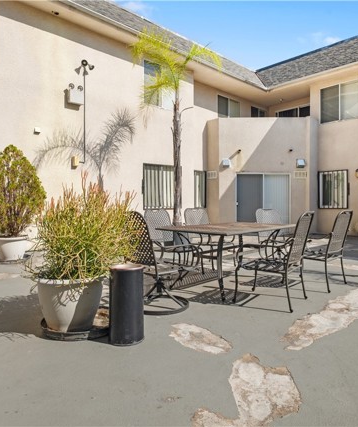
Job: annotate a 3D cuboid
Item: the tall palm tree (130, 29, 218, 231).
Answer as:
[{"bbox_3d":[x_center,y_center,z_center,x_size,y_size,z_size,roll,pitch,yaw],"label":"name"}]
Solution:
[{"bbox_3d":[-0.060,-1.780,7.600,2.100,5.200,2.100,0,1,0],"label":"tall palm tree"}]

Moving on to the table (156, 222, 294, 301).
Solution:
[{"bbox_3d":[0.725,0.540,4.255,1.010,0.720,1.900,1,1,41],"label":"table"}]

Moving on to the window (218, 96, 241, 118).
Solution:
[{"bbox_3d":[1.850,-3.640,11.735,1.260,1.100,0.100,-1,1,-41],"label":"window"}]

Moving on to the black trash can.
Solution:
[{"bbox_3d":[-0.386,0.668,2.400,0.255,0.540,0.255,0,1,0],"label":"black trash can"}]

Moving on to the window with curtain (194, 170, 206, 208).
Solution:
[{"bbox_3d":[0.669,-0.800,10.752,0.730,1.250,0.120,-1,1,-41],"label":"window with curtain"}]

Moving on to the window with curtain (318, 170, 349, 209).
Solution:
[{"bbox_3d":[5.218,-0.803,10.848,0.120,1.280,0.990,-1,1,-41],"label":"window with curtain"}]

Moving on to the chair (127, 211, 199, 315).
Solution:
[{"bbox_3d":[-0.224,0.431,3.041,0.700,0.920,0.600,-1,2,-44],"label":"chair"}]

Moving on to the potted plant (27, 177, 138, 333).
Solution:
[{"bbox_3d":[-0.780,0.281,2.553,0.900,1.220,0.860,-1,1,-41],"label":"potted plant"}]

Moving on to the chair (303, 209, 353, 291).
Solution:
[{"bbox_3d":[1.704,0.415,3.931,0.600,0.910,0.690,-1,2,-42],"label":"chair"}]

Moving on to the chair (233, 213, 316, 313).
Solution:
[{"bbox_3d":[1.000,0.447,3.360,0.690,0.940,0.600,1,1,35],"label":"chair"}]

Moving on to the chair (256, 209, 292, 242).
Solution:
[{"bbox_3d":[1.650,0.395,5.600,0.600,0.960,0.670,0,1,18],"label":"chair"}]

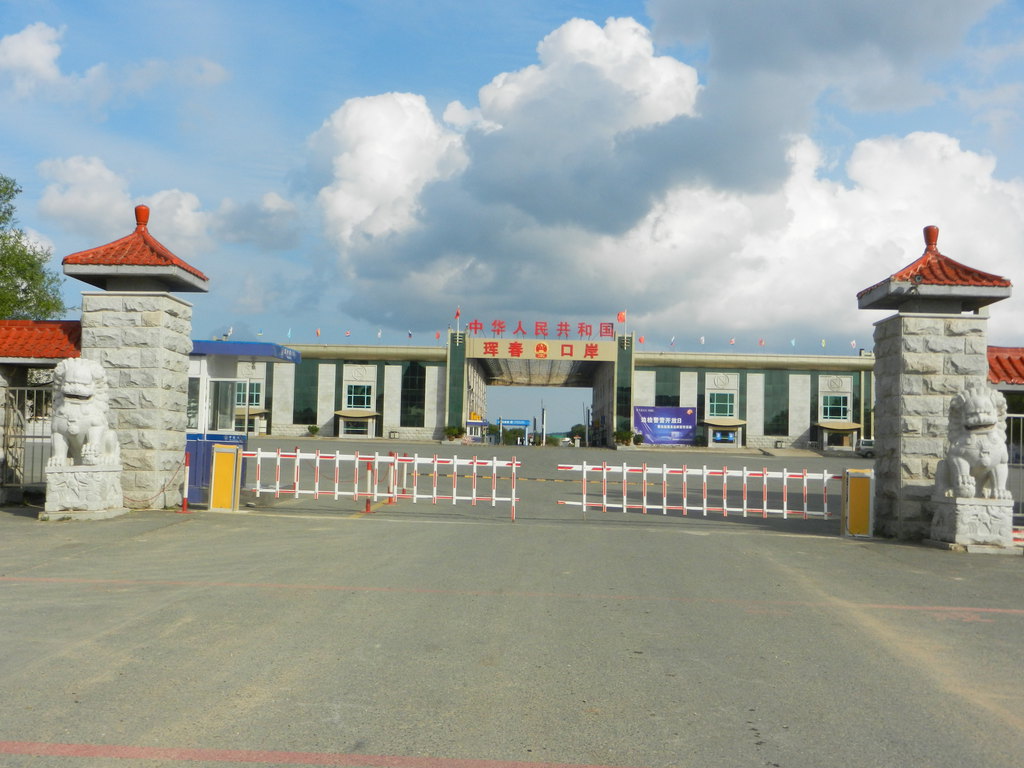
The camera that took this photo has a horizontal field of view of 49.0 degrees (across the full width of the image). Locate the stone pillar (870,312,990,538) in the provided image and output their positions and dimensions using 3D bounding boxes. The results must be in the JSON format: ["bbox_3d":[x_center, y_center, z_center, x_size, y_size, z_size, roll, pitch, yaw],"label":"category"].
[{"bbox_3d":[6.562,0.696,17.664,1.357,3.414,1.336,1,-3,2],"label":"stone pillar"}]

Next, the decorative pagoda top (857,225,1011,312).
[{"bbox_3d":[6.628,-1.768,17.793,1.785,1.524,1.775,1,-3,2],"label":"decorative pagoda top"}]

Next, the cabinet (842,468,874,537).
[{"bbox_3d":[5.299,1.825,17.225,0.375,1.005,0.337,1,-3,2],"label":"cabinet"}]

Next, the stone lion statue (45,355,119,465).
[{"bbox_3d":[-6.329,0.422,16.850,0.780,1.592,0.949,1,-3,2],"label":"stone lion statue"}]

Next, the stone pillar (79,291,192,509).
[{"bbox_3d":[-6.218,0.290,18.512,1.357,3.414,1.336,1,-3,2],"label":"stone pillar"}]

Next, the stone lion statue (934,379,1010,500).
[{"bbox_3d":[6.594,0.786,16.117,0.767,1.701,0.949,1,-3,2],"label":"stone lion statue"}]

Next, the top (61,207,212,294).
[{"bbox_3d":[-6.152,-2.175,18.641,1.785,1.524,1.775,1,-3,2],"label":"top"}]

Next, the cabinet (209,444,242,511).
[{"bbox_3d":[-4.531,1.510,17.863,0.380,1.016,0.337,1,-3,2],"label":"cabinet"}]

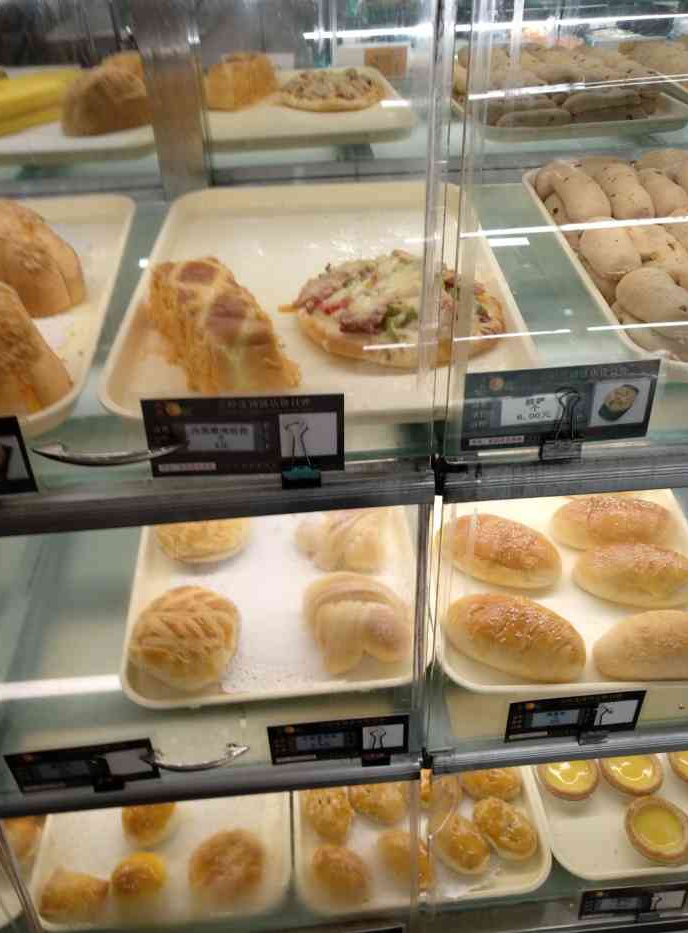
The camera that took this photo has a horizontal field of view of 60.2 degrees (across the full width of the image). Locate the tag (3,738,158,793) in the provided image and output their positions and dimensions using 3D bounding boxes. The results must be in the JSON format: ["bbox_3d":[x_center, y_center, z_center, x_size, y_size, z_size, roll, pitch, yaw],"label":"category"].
[{"bbox_3d":[-0.225,0.261,0.513,0.120,0.052,0.010,-4,28,-2],"label":"tag"}]

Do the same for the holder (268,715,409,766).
[{"bbox_3d":[-0.003,0.238,0.514,0.120,0.052,0.010,-4,28,-2],"label":"holder"}]

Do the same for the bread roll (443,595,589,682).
[{"bbox_3d":[0.173,0.170,0.598,0.142,0.054,0.077,19,49,18],"label":"bread roll"}]

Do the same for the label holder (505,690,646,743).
[{"bbox_3d":[0.203,0.221,0.522,0.120,0.052,0.010,-4,28,-2],"label":"label holder"}]

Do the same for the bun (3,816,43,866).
[{"bbox_3d":[-0.405,0.454,0.731,0.063,0.043,0.063,-3,46,-2],"label":"bun"}]

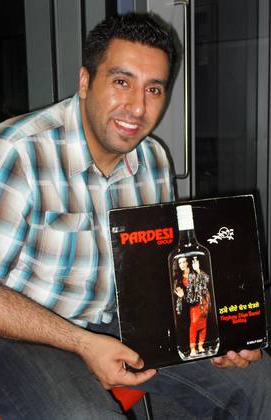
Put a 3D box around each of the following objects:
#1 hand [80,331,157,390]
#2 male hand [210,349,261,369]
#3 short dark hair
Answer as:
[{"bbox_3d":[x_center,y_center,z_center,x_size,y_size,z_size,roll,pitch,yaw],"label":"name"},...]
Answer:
[{"bbox_3d":[-0.034,0.285,1.265,0.155,0.090,0.095,21,6,-6],"label":"hand"},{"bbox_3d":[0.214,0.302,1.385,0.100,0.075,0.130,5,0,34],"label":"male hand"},{"bbox_3d":[-0.009,-0.298,1.270,0.178,0.155,0.205,9,5,-17],"label":"short dark hair"}]

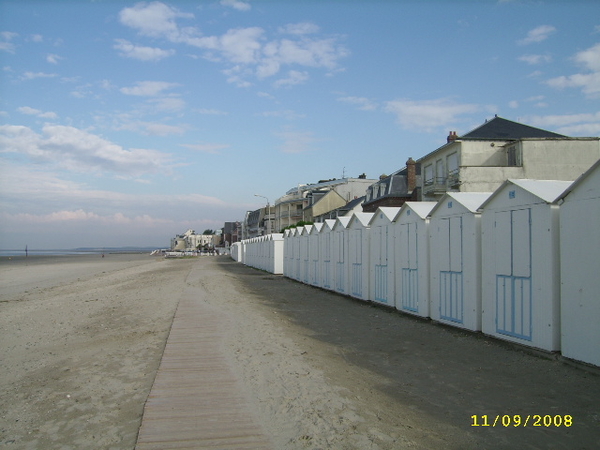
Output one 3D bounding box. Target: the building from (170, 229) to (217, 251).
[{"bbox_3d":[-43.007,5.977,245.000,16.500,9.200,11.000,-1,-3,12],"label":"building"}]

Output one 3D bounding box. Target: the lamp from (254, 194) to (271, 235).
[{"bbox_3d":[-4.697,0.288,76.000,2.000,8.000,0.300,0,-3,-10],"label":"lamp"}]

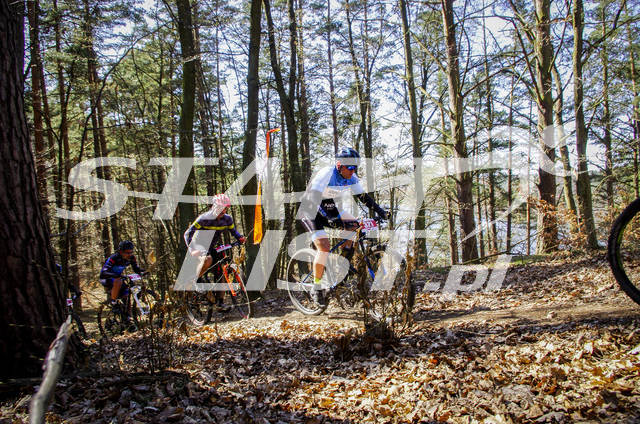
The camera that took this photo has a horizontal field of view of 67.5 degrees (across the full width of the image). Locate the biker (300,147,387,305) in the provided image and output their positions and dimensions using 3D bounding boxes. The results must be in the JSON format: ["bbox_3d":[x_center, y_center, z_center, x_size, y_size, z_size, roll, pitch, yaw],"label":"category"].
[{"bbox_3d":[0.230,0.160,4.760,0.660,1.570,0.820,0,-1,-40],"label":"biker"}]

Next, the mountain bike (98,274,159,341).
[{"bbox_3d":[-3.190,1.570,7.950,1.820,1.050,0.680,-14,-5,37],"label":"mountain bike"}]

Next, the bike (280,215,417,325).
[{"bbox_3d":[0.230,0.550,4.740,0.680,1.040,1.760,0,-6,-41],"label":"bike"}]

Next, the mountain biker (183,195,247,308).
[{"bbox_3d":[-1.380,0.535,6.380,0.660,1.540,0.800,0,-1,-40],"label":"mountain biker"}]

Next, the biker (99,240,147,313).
[{"bbox_3d":[-3.260,1.170,7.950,0.920,1.400,0.580,-7,-1,38],"label":"biker"}]

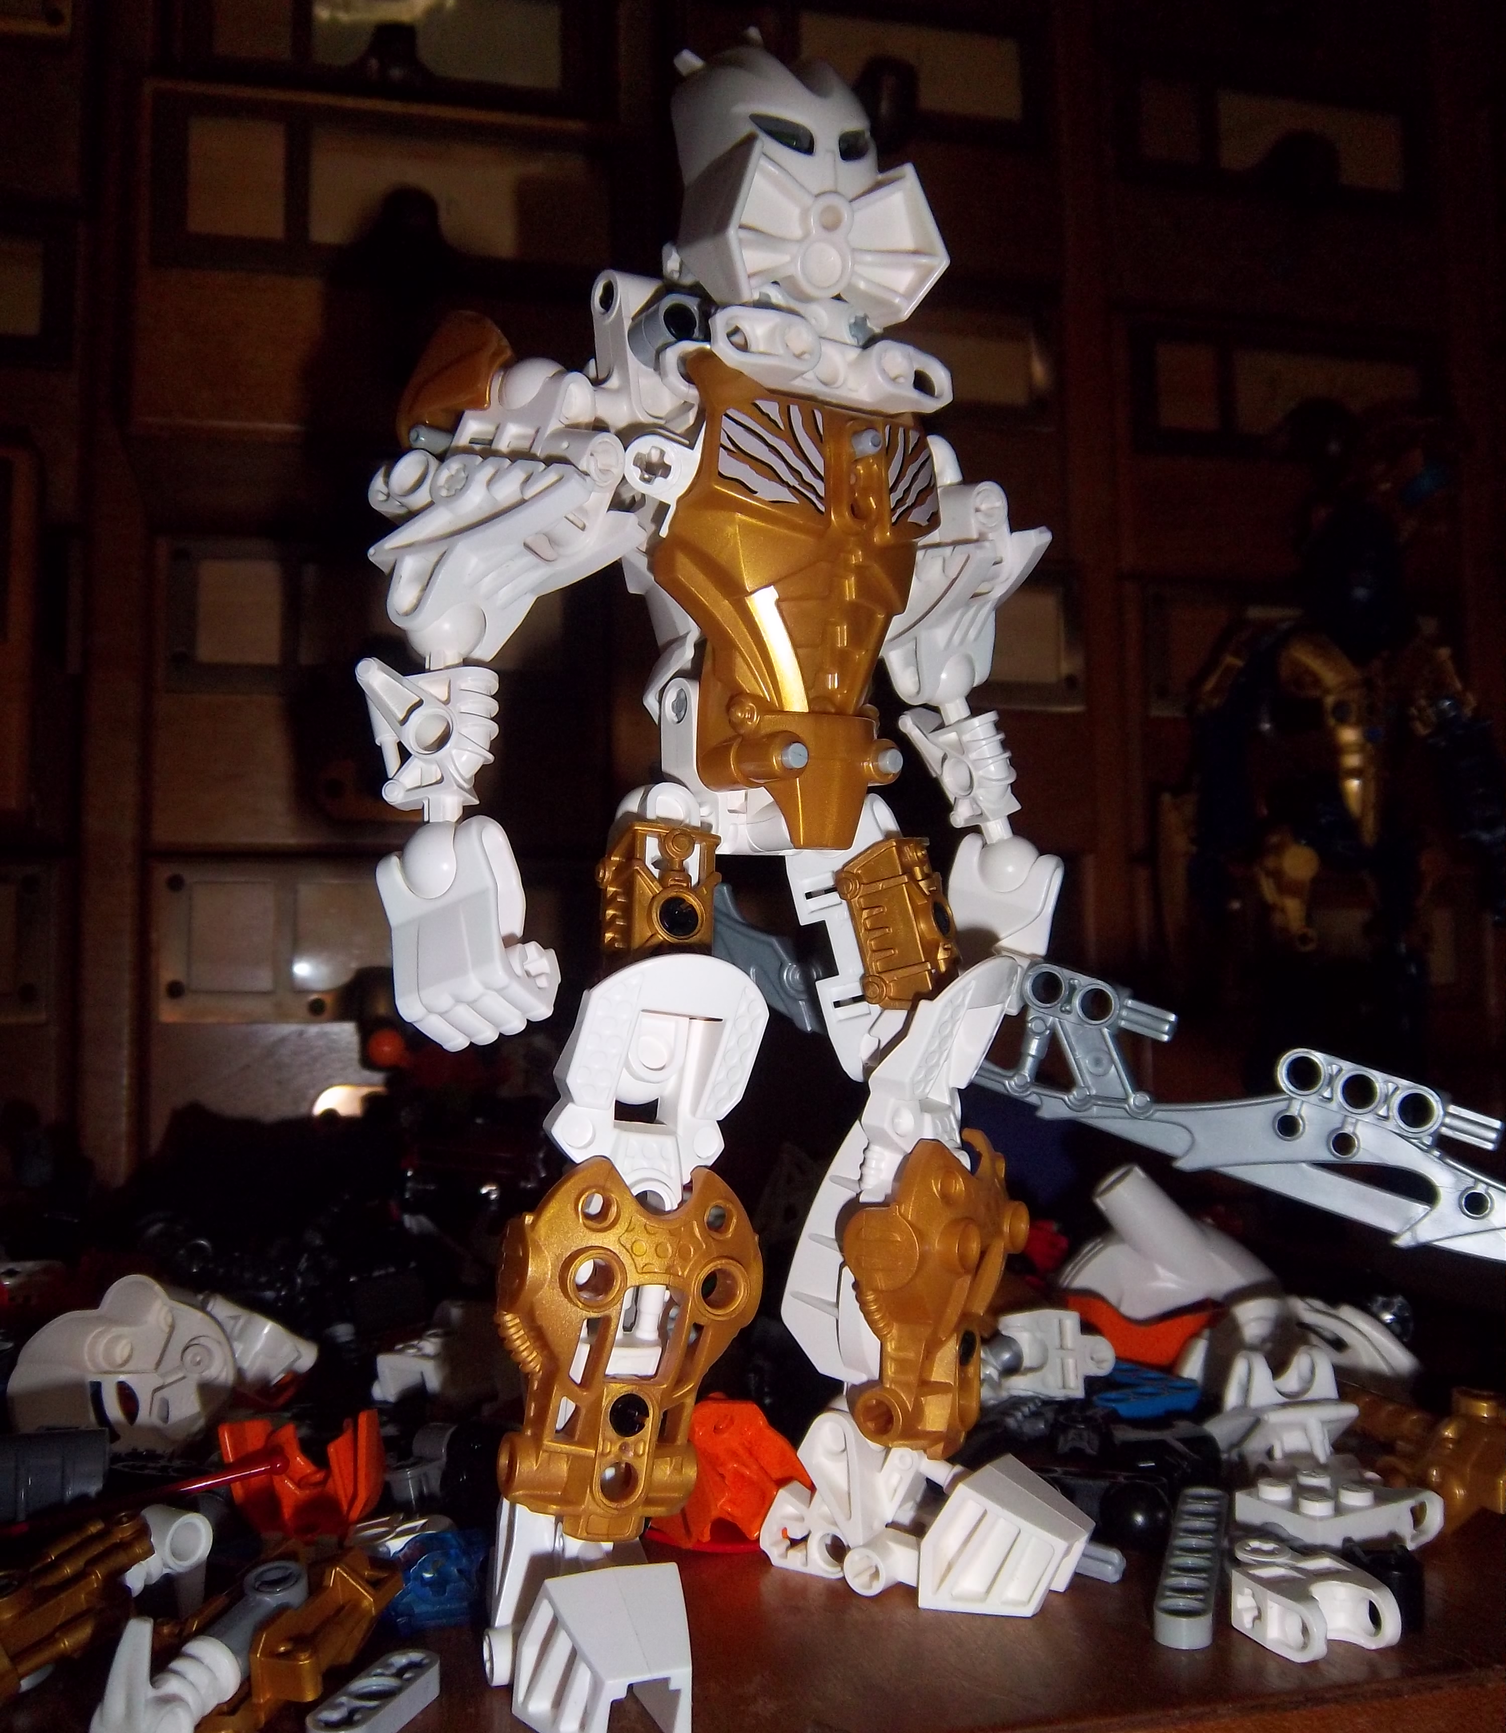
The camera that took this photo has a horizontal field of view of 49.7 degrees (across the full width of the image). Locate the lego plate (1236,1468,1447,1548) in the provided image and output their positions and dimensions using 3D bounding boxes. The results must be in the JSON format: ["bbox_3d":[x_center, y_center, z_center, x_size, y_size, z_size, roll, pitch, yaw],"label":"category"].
[{"bbox_3d":[0.086,0.095,0.238,0.024,0.009,0.016,1,-5,-28],"label":"lego plate"}]

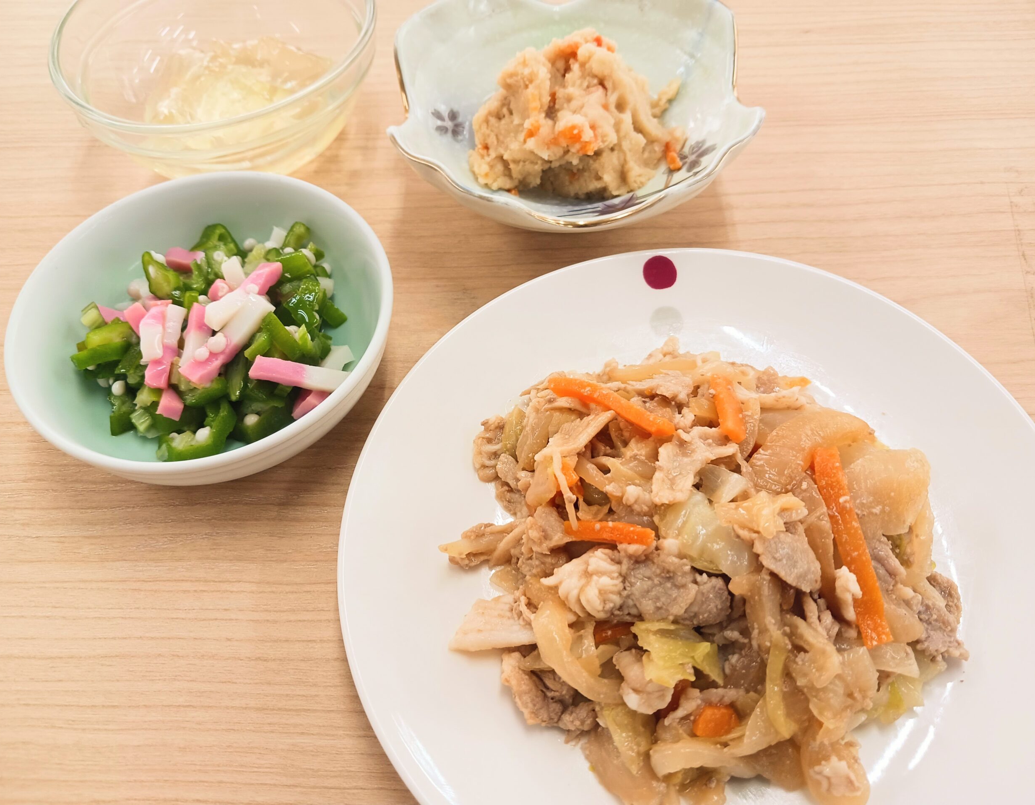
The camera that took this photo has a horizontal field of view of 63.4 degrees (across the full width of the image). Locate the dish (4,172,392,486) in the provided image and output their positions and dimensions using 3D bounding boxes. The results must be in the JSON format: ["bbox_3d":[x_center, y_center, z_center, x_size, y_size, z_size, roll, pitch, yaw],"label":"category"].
[{"bbox_3d":[-0.103,-0.021,0.295,0.124,0.043,0.124,0,58,0],"label":"dish"}]

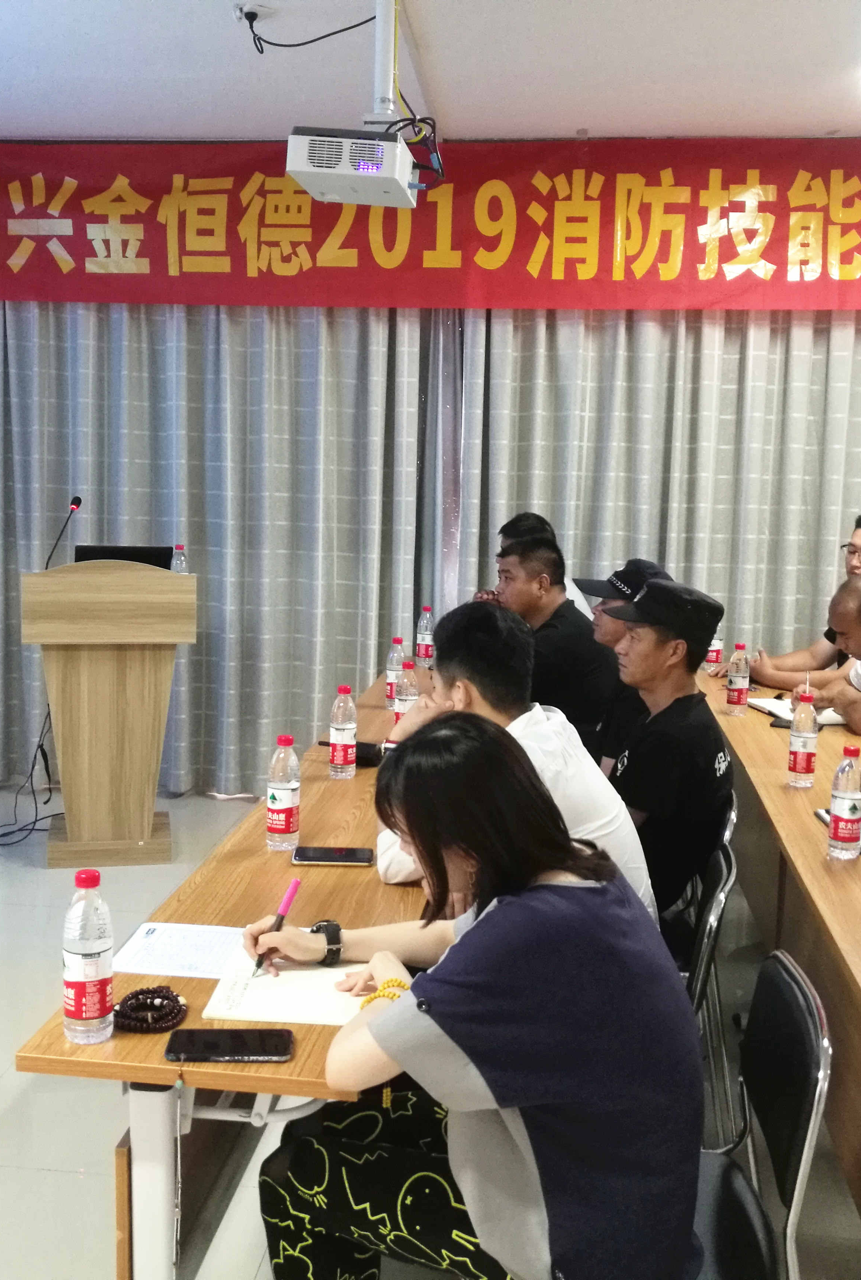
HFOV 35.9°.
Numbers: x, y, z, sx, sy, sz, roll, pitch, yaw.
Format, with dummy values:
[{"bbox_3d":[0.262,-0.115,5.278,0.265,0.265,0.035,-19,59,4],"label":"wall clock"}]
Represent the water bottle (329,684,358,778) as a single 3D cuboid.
[{"bbox_3d":[-0.214,0.228,3.310,0.066,0.230,0.066,1,8,0],"label":"water bottle"}]

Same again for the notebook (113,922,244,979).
[{"bbox_3d":[-0.338,0.487,2.090,0.297,0.006,0.210,2,8,6],"label":"notebook"}]

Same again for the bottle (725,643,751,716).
[{"bbox_3d":[0.996,0.128,4.291,0.066,0.230,0.066,1,8,0],"label":"bottle"}]

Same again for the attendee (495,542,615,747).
[{"bbox_3d":[0.307,0.321,4.329,0.740,1.305,0.550,2,8,7],"label":"attendee"}]

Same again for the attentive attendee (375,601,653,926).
[{"bbox_3d":[0.225,0.539,2.828,0.660,1.240,0.540,4,8,18],"label":"attentive attendee"}]

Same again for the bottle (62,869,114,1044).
[{"bbox_3d":[-0.459,0.417,1.777,0.066,0.221,0.066,2,8,6],"label":"bottle"}]

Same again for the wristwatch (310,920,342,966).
[{"bbox_3d":[-0.160,0.470,2.066,0.044,0.064,0.063,-2,-32,-13],"label":"wristwatch"}]

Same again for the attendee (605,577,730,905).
[{"bbox_3d":[0.383,0.473,3.350,0.740,1.265,0.520,3,8,10],"label":"attendee"}]

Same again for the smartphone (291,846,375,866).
[{"bbox_3d":[-0.193,0.435,2.662,0.156,0.009,0.077,1,8,0],"label":"smartphone"}]

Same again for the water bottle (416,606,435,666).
[{"bbox_3d":[-0.015,-0.013,5.094,0.066,0.221,0.066,2,8,6],"label":"water bottle"}]

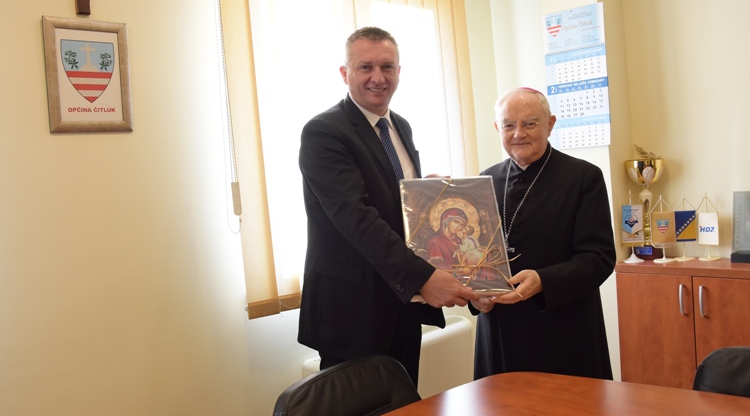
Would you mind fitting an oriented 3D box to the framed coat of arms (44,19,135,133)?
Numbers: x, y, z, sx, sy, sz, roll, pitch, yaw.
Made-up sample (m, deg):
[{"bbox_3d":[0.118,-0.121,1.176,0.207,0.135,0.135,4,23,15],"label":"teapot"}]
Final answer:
[{"bbox_3d":[-0.947,-0.437,2.145,0.266,0.371,0.025,-7,4,-42],"label":"framed coat of arms"}]

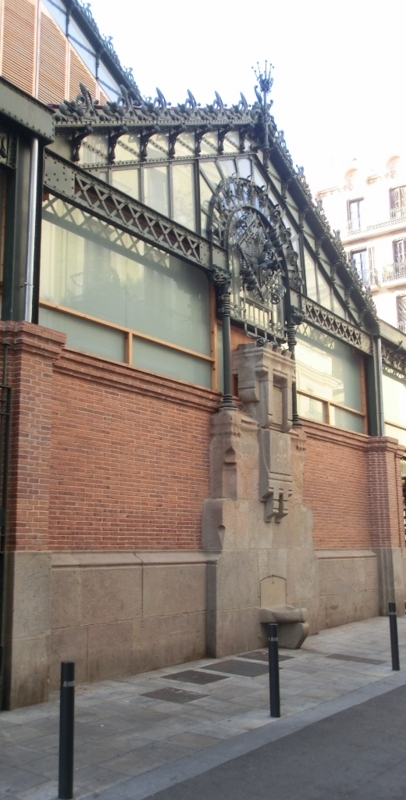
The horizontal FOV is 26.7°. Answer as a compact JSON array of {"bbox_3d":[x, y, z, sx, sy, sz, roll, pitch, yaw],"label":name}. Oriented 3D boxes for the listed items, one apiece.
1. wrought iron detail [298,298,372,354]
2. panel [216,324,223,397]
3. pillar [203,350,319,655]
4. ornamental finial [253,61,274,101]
[{"bbox_3d":[2.711,-1.438,17.083,0.166,0.506,3.693,-7,-12,31],"label":"wrought iron detail"},{"bbox_3d":[0.297,-0.629,13.220,0.050,1.104,0.315,-7,-12,31],"label":"panel"},{"bbox_3d":[1.060,1.485,13.298,0.540,4.540,3.196,-7,-12,31],"label":"pillar"},{"bbox_3d":[1.060,-5.496,14.739,0.282,0.614,0.290,-7,-12,31],"label":"ornamental finial"}]

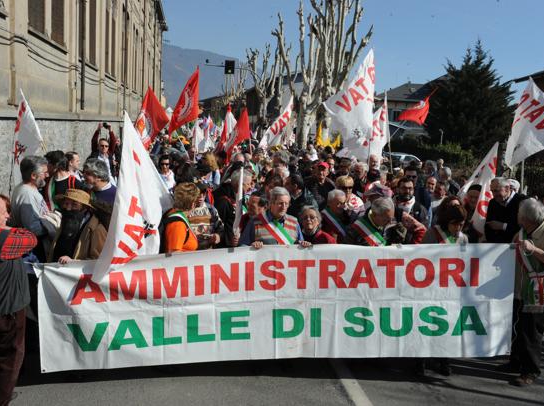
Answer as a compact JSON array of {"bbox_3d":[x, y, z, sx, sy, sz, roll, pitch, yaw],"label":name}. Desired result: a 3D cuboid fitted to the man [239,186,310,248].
[{"bbox_3d":[0.030,0.698,4.831,0.580,1.680,0.420,-1,8,-7],"label":"man"}]

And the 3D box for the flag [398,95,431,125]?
[{"bbox_3d":[2.630,-1.725,10.000,0.680,0.580,0.350,2,8,17],"label":"flag"}]

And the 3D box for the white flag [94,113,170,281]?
[{"bbox_3d":[-1.193,-0.047,4.600,0.680,1.420,0.400,0,8,-6],"label":"white flag"}]

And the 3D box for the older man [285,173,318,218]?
[{"bbox_3d":[0.272,0.535,6.120,0.360,1.720,0.520,-6,11,-44],"label":"older man"}]

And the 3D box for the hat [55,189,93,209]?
[{"bbox_3d":[-1.677,-0.030,4.600,0.330,0.140,0.350,15,12,-8],"label":"hat"}]

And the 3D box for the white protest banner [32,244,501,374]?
[{"bbox_3d":[0.102,0.909,4.660,4.060,0.990,0.200,-1,8,-4],"label":"white protest banner"}]

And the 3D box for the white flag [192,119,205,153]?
[{"bbox_3d":[-1.763,-1.619,13.000,0.340,0.820,0.250,0,8,-6],"label":"white flag"}]

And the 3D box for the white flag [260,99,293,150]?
[{"bbox_3d":[0.091,-1.593,11.000,0.680,1.050,0.350,2,8,6],"label":"white flag"}]

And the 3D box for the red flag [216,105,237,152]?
[{"bbox_3d":[-1.033,-1.668,12.300,0.520,1.120,0.300,1,8,-11],"label":"red flag"}]

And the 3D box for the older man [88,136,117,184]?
[{"bbox_3d":[-2.647,-0.130,8.527,0.550,1.820,0.400,0,8,-15],"label":"older man"}]

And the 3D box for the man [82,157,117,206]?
[{"bbox_3d":[-1.716,0.431,5.471,0.380,1.740,0.520,-2,9,-25],"label":"man"}]

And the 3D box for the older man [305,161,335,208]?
[{"bbox_3d":[0.675,0.289,7.724,0.540,1.740,0.380,0,8,-6],"label":"older man"}]

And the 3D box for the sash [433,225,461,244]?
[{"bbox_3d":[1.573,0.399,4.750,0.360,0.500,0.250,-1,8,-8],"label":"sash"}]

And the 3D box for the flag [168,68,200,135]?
[{"bbox_3d":[-1.582,-1.854,9.800,0.580,1.250,0.320,1,8,-11],"label":"flag"}]

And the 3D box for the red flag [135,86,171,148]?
[{"bbox_3d":[-1.941,-1.388,8.800,0.600,1.020,0.350,-2,8,-11],"label":"red flag"}]

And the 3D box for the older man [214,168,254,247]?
[{"bbox_3d":[-0.428,0.513,5.822,0.550,1.750,0.420,-4,10,-37],"label":"older man"}]

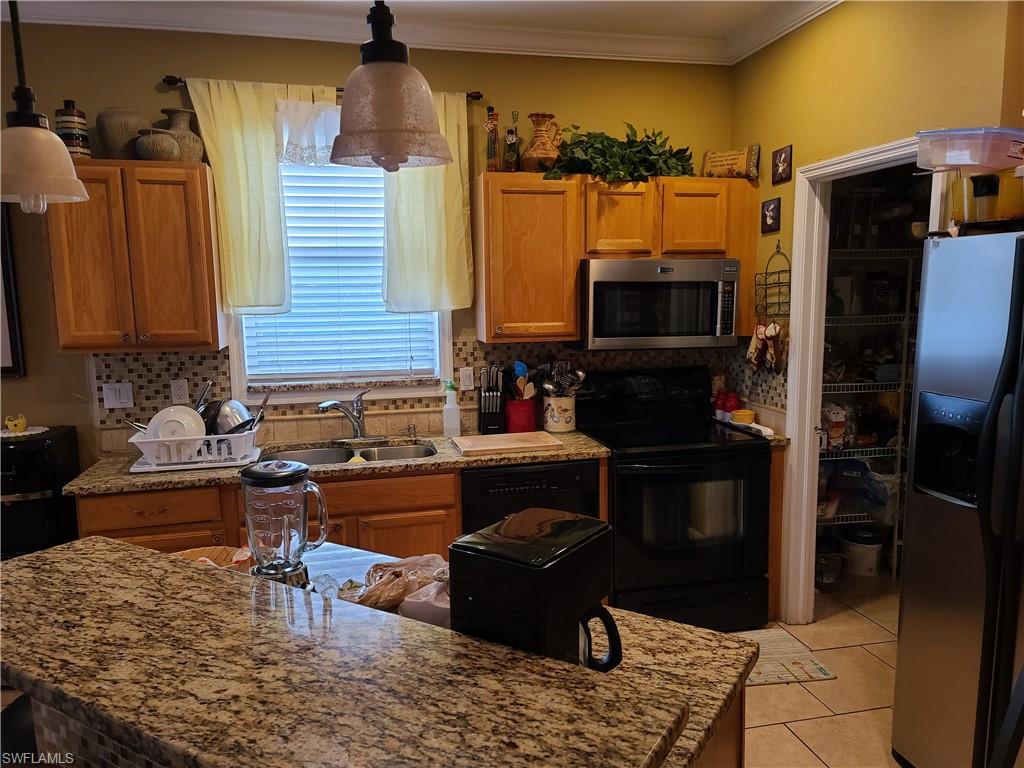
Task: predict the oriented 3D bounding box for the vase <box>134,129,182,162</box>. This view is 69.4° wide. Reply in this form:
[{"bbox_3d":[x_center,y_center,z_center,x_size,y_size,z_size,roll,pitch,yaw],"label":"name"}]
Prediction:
[{"bbox_3d":[-1.478,-0.980,3.088,0.175,0.167,0.175,-2,7,-13],"label":"vase"}]

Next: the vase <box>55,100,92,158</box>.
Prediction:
[{"bbox_3d":[-1.805,-1.030,3.071,0.138,0.280,0.138,-2,7,-13],"label":"vase"}]

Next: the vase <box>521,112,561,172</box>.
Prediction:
[{"bbox_3d":[0.138,-1.127,3.511,0.196,0.307,0.180,-1,7,0],"label":"vase"}]

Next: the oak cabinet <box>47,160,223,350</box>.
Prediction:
[{"bbox_3d":[-1.587,-0.527,3.170,0.615,0.769,0.310,-2,7,-13],"label":"oak cabinet"}]

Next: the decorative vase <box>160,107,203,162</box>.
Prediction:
[{"bbox_3d":[-1.424,-1.048,3.196,0.172,0.273,0.172,-2,7,-13],"label":"decorative vase"}]

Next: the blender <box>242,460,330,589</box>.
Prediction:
[{"bbox_3d":[-0.465,0.341,1.522,0.182,0.355,0.175,-3,8,-18],"label":"blender"}]

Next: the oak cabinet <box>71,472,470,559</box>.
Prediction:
[{"bbox_3d":[-0.989,0.776,3.309,1.474,0.875,0.630,-2,7,-13],"label":"oak cabinet"}]

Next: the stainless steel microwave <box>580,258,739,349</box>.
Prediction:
[{"bbox_3d":[0.681,-0.398,3.676,0.757,0.415,0.405,-2,7,-13],"label":"stainless steel microwave"}]

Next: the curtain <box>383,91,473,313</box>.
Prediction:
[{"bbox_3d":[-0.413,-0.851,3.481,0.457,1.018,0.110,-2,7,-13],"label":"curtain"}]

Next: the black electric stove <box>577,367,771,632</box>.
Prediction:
[{"bbox_3d":[0.746,0.547,3.651,0.761,1.195,0.680,-2,7,-13],"label":"black electric stove"}]

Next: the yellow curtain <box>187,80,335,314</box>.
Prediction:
[{"bbox_3d":[-1.108,-0.826,3.320,0.620,1.017,0.110,-2,7,-13],"label":"yellow curtain"}]

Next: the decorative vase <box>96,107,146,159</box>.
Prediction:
[{"bbox_3d":[-1.649,-1.034,3.134,0.190,0.268,0.190,-2,7,-13],"label":"decorative vase"}]

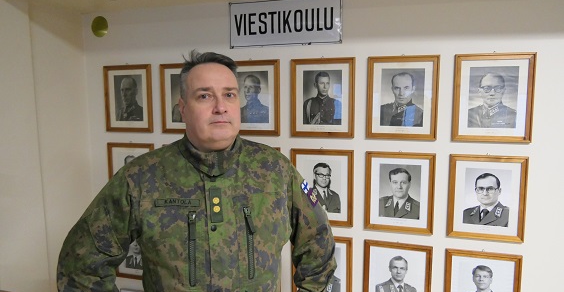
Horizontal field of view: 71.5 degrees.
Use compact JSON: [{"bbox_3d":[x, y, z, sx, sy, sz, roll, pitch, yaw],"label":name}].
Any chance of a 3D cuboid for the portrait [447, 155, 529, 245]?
[{"bbox_3d":[0.803,0.204,1.540,0.275,0.334,0.025,2,6,16],"label":"portrait"}]

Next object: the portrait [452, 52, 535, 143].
[{"bbox_3d":[0.805,-0.182,1.497,0.275,0.334,0.025,2,6,16],"label":"portrait"}]

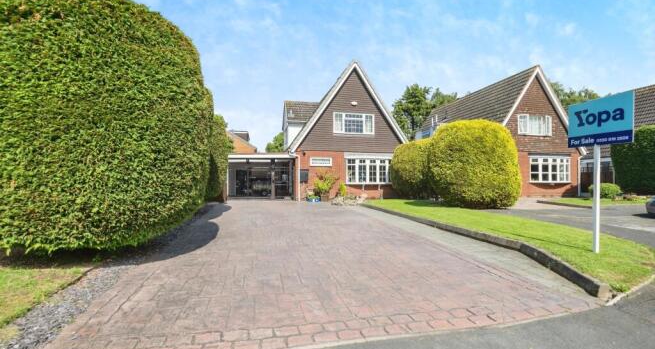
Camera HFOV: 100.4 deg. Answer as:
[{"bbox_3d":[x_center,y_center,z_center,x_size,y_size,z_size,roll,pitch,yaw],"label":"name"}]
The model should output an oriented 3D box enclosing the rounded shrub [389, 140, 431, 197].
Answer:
[{"bbox_3d":[4.320,-0.240,13.600,2.250,3.120,2.400,0,0,-15],"label":"rounded shrub"}]

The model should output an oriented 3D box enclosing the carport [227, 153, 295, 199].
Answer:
[{"bbox_3d":[-3.876,0.170,15.865,3.160,2.340,5.400,0,0,-15],"label":"carport"}]

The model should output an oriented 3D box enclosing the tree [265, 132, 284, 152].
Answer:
[{"bbox_3d":[-4.700,-1.450,28.000,4.000,5.700,4.000,0,0,0],"label":"tree"}]

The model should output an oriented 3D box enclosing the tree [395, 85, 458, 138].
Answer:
[{"bbox_3d":[12.100,-4.900,34.000,7.500,12.500,7.500,0,0,0],"label":"tree"}]

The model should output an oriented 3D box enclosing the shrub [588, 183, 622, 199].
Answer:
[{"bbox_3d":[14.800,0.830,14.600,1.400,0.870,1.400,0,0,-10],"label":"shrub"}]

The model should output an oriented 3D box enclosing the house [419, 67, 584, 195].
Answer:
[{"bbox_3d":[10.860,-2.430,20.600,6.800,7.380,10.800,0,0,-10],"label":"house"}]

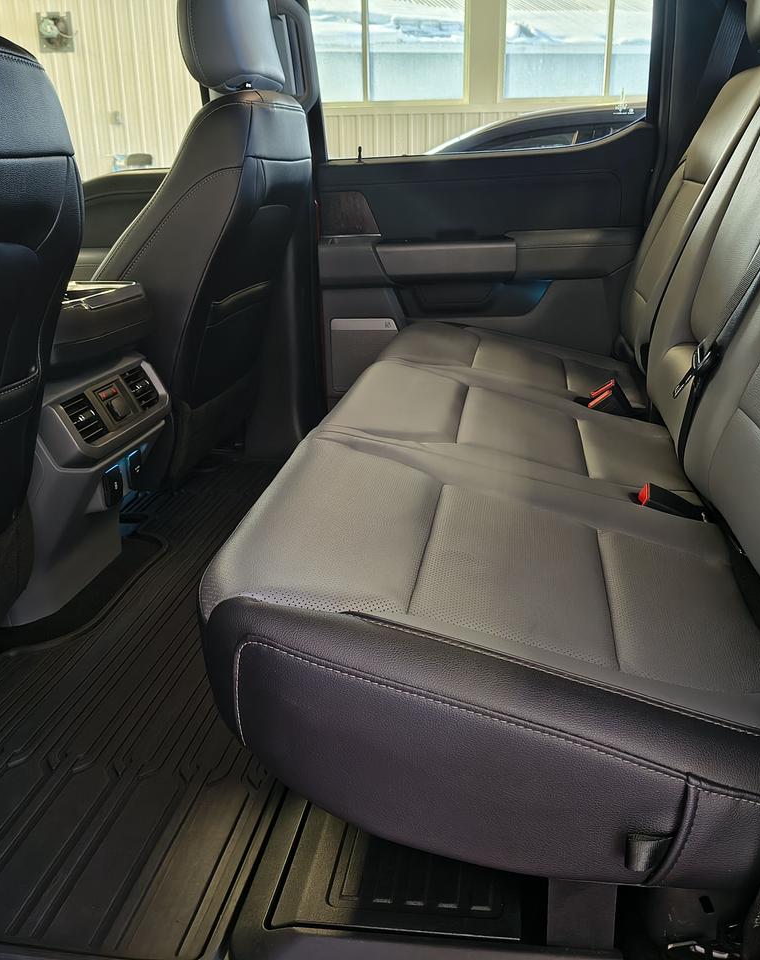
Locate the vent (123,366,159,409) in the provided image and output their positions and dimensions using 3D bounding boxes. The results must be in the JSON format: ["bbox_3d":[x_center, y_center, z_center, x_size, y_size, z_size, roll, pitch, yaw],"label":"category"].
[{"bbox_3d":[-0.460,-0.171,1.683,0.026,0.074,0.068,-25,14,17],"label":"vent"}]

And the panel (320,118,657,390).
[{"bbox_3d":[0.239,-0.512,2.164,0.807,0.665,0.120,2,20,8],"label":"panel"}]

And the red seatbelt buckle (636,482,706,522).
[{"bbox_3d":[0.403,0.035,1.222,0.098,0.025,0.042,27,28,-1],"label":"red seatbelt buckle"}]

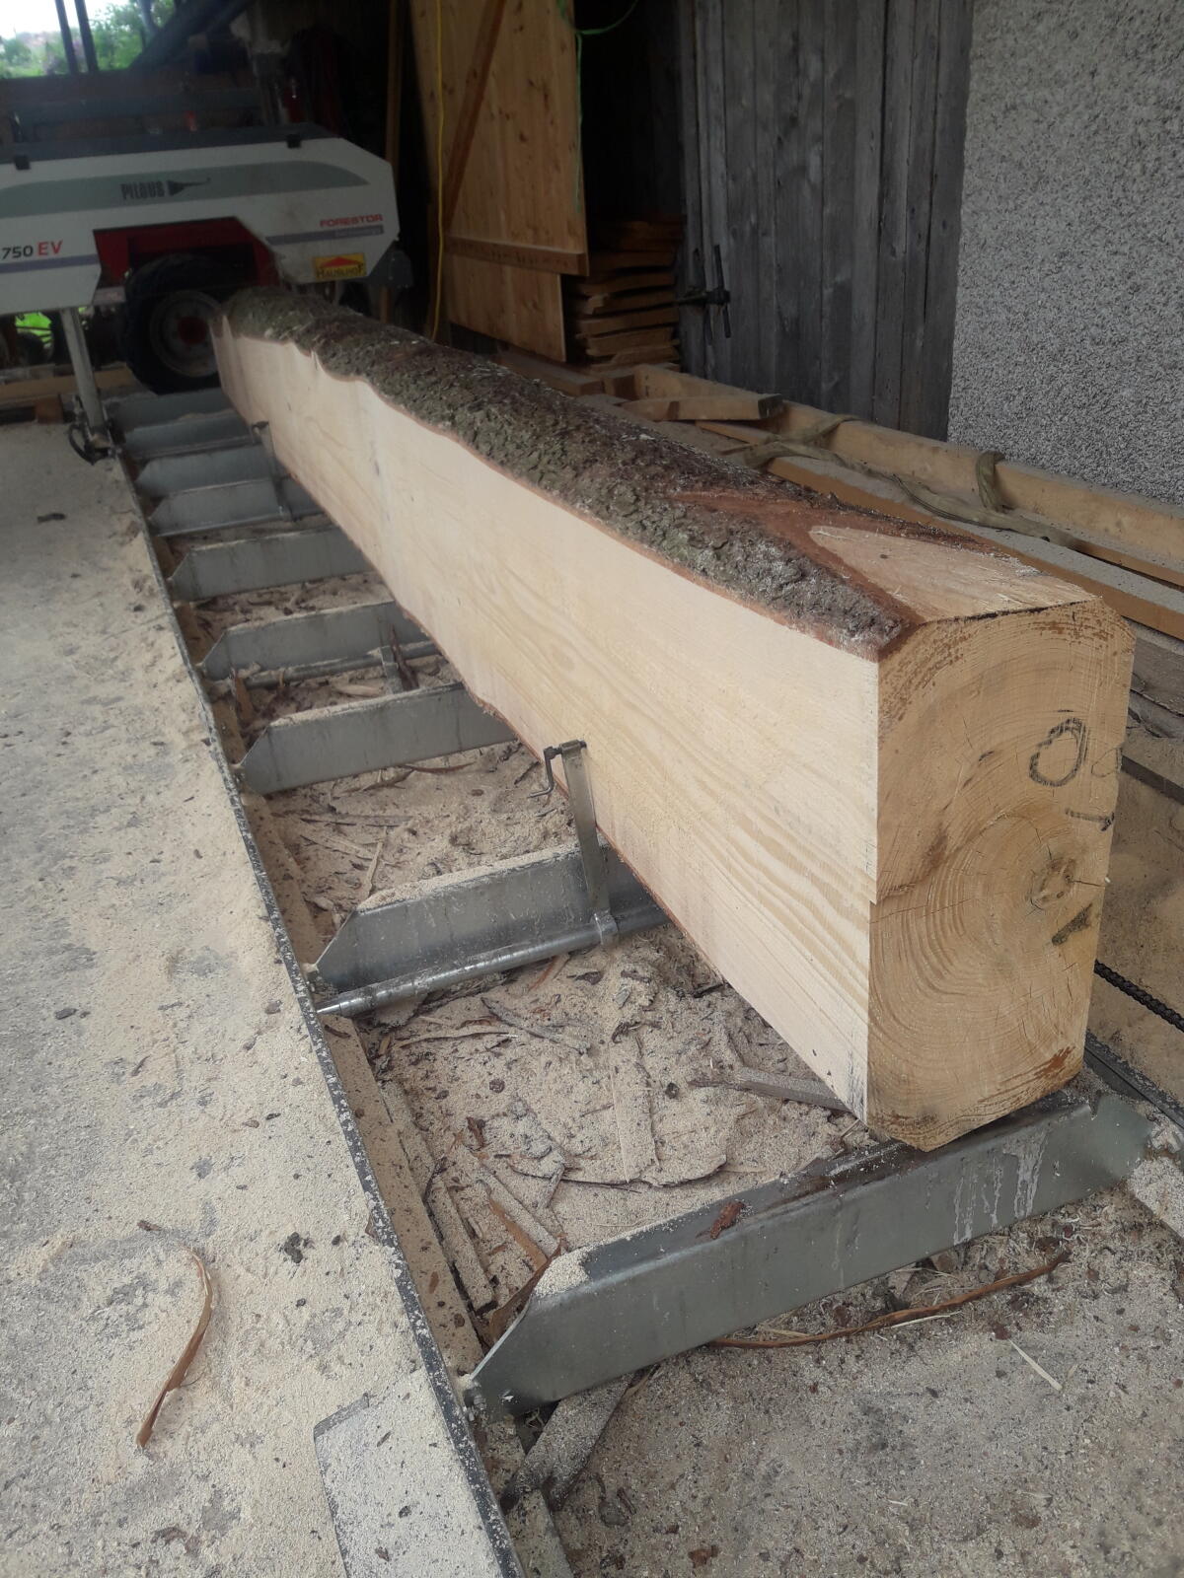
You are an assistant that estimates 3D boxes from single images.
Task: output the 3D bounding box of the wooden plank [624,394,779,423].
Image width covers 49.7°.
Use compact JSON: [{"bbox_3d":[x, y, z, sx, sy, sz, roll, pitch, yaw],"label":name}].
[{"bbox_3d":[0.389,-1.375,4.610,0.623,0.062,0.128,14,31,40],"label":"wooden plank"}]

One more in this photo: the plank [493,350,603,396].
[{"bbox_3d":[-0.219,-1.876,5.761,0.107,0.046,1.104,-14,28,-19],"label":"plank"}]

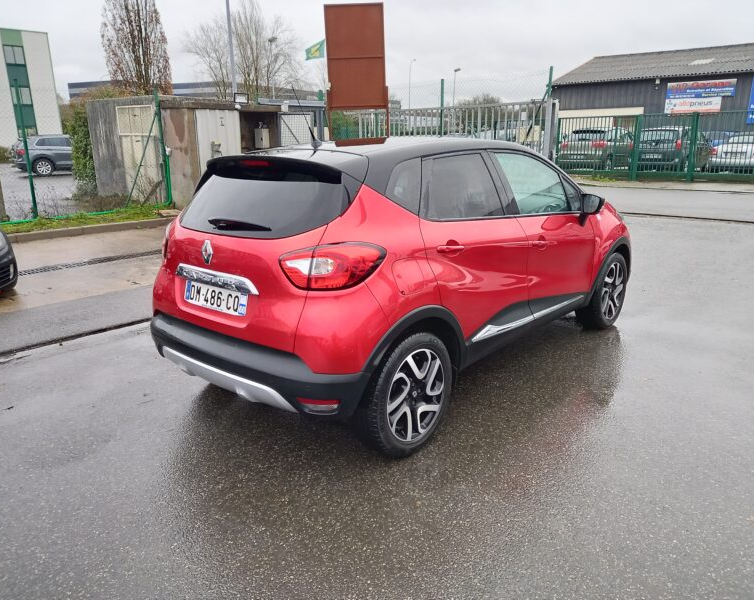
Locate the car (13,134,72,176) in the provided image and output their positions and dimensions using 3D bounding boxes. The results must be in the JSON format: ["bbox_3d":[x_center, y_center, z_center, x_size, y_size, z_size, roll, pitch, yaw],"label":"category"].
[{"bbox_3d":[-12.468,-6.021,24.040,4.480,1.650,1.850,-10,15,-30],"label":"car"}]

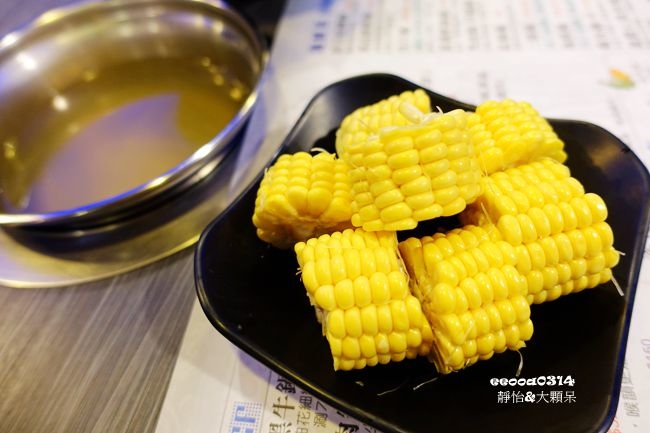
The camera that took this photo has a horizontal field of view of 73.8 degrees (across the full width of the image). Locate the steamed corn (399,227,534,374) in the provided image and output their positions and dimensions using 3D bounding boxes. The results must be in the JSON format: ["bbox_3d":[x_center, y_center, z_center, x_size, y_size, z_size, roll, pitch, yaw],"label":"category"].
[{"bbox_3d":[0.052,0.030,0.165,0.032,0.049,0.049,-17,55,-1],"label":"steamed corn"}]

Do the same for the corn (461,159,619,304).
[{"bbox_3d":[0.082,0.007,0.173,0.034,0.051,0.051,-18,55,-2],"label":"corn"}]

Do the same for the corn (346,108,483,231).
[{"bbox_3d":[0.034,-0.018,0.167,0.049,0.033,0.049,-20,13,-9],"label":"corn"}]

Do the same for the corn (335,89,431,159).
[{"bbox_3d":[0.032,-0.035,0.215,0.038,0.045,0.045,-27,57,-14],"label":"corn"}]

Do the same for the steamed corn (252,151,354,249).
[{"bbox_3d":[-0.008,-0.005,0.200,0.044,0.044,0.029,4,57,8],"label":"steamed corn"}]

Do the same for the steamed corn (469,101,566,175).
[{"bbox_3d":[0.088,-0.032,0.213,0.043,0.043,0.033,-17,55,-7],"label":"steamed corn"}]

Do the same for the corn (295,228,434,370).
[{"bbox_3d":[0.014,0.030,0.166,0.036,0.051,0.051,-16,55,-4],"label":"corn"}]

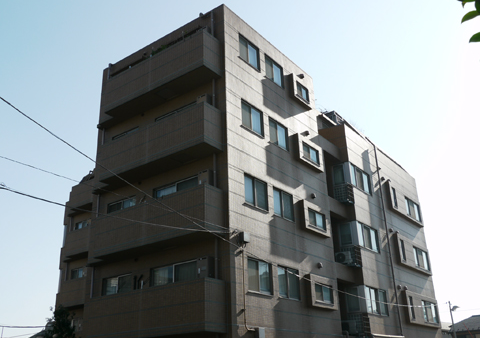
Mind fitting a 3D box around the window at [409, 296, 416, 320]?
[{"bbox_3d":[8.472,6.875,26.089,0.120,1.061,0.361,-18,-27,33],"label":"window"}]

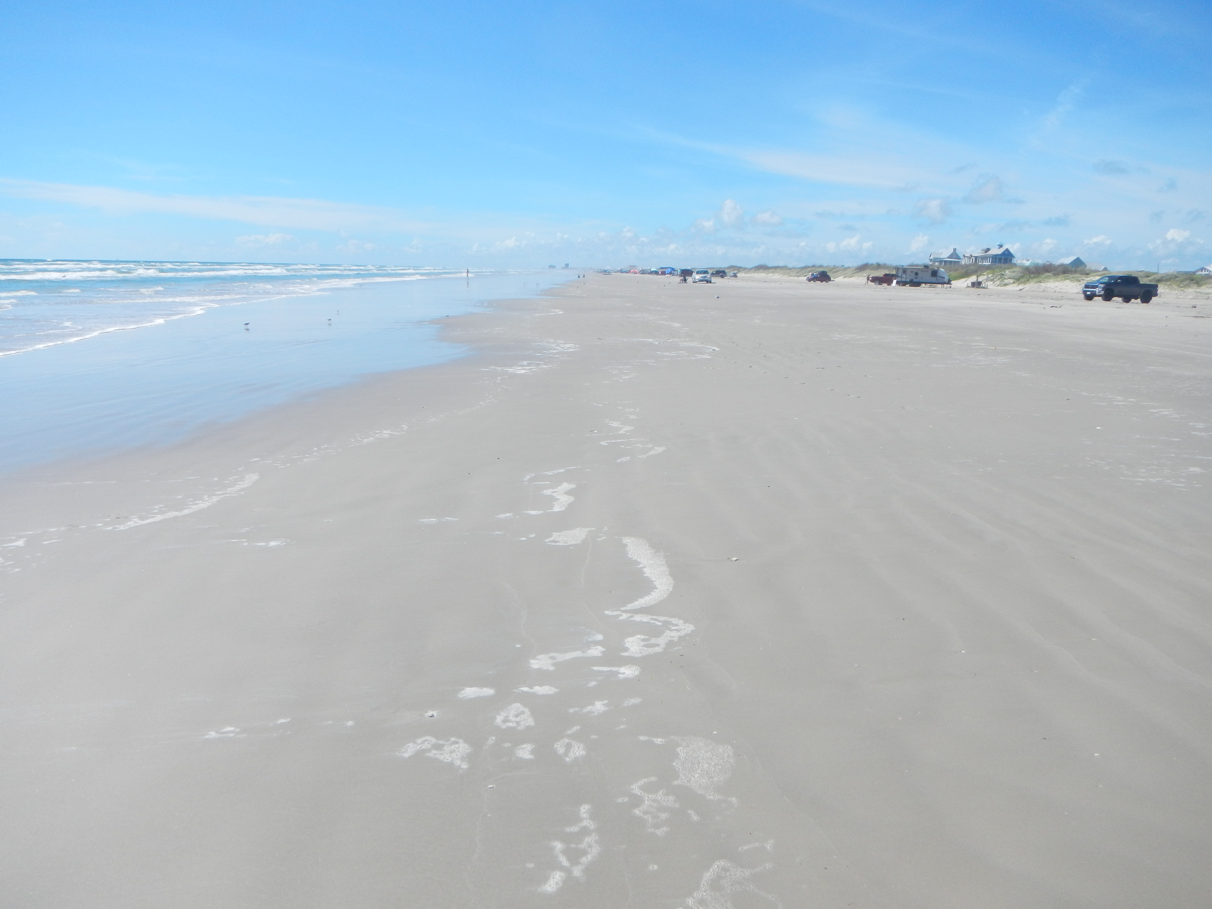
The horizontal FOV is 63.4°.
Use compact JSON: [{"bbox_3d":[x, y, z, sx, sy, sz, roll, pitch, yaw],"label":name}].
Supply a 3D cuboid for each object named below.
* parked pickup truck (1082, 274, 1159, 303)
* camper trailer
[{"bbox_3d":[40.089,-12.903,76.474,5.810,2.000,2.040,-2,11,-18],"label":"parked pickup truck"},{"bbox_3d":[51.606,-28.908,159.378,8.230,3.200,2.460,4,11,13],"label":"camper trailer"}]

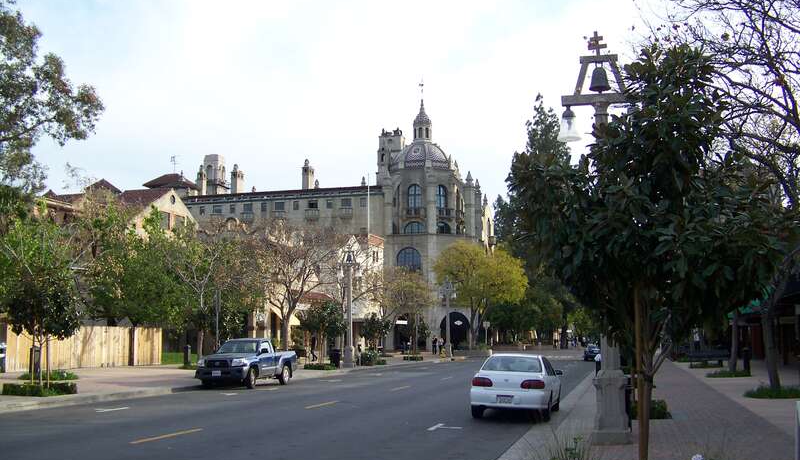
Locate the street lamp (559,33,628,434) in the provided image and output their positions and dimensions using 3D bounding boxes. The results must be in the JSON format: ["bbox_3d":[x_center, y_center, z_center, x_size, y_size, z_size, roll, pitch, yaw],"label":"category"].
[{"bbox_3d":[3.303,0.007,13.439,1.420,6.700,0.680,-2,-8,15],"label":"street lamp"}]

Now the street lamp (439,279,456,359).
[{"bbox_3d":[3.973,7.098,67.739,1.420,6.700,0.680,-2,-8,15],"label":"street lamp"}]

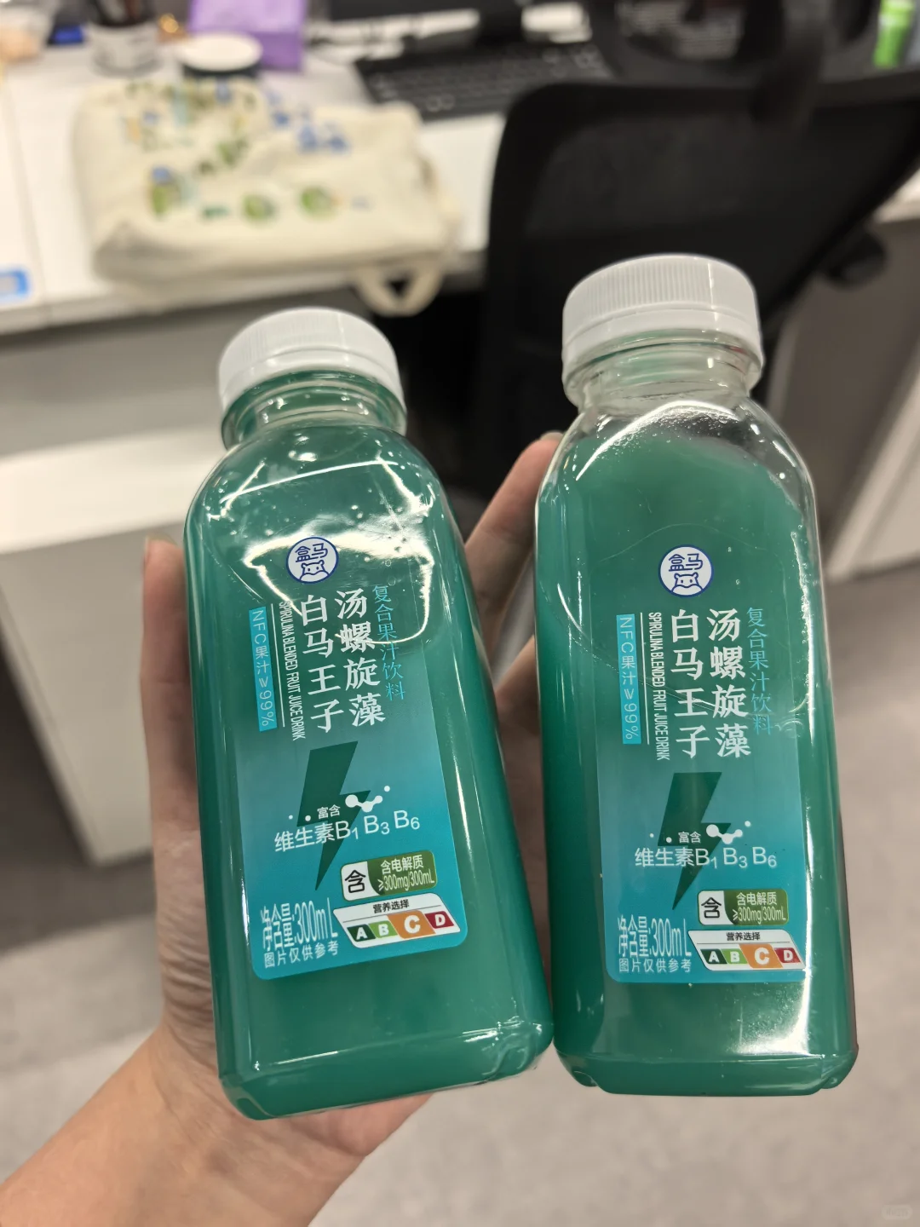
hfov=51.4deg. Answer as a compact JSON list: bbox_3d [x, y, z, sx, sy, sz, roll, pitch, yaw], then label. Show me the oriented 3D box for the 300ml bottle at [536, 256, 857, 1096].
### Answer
[{"bbox_3d":[0.044,0.008,0.196,0.055,0.055,0.155,-2,80,6],"label":"300ml bottle"}]

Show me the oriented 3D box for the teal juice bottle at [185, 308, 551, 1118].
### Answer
[{"bbox_3d":[-0.023,0.012,0.194,0.055,0.055,0.155,-10,65,0],"label":"teal juice bottle"}]

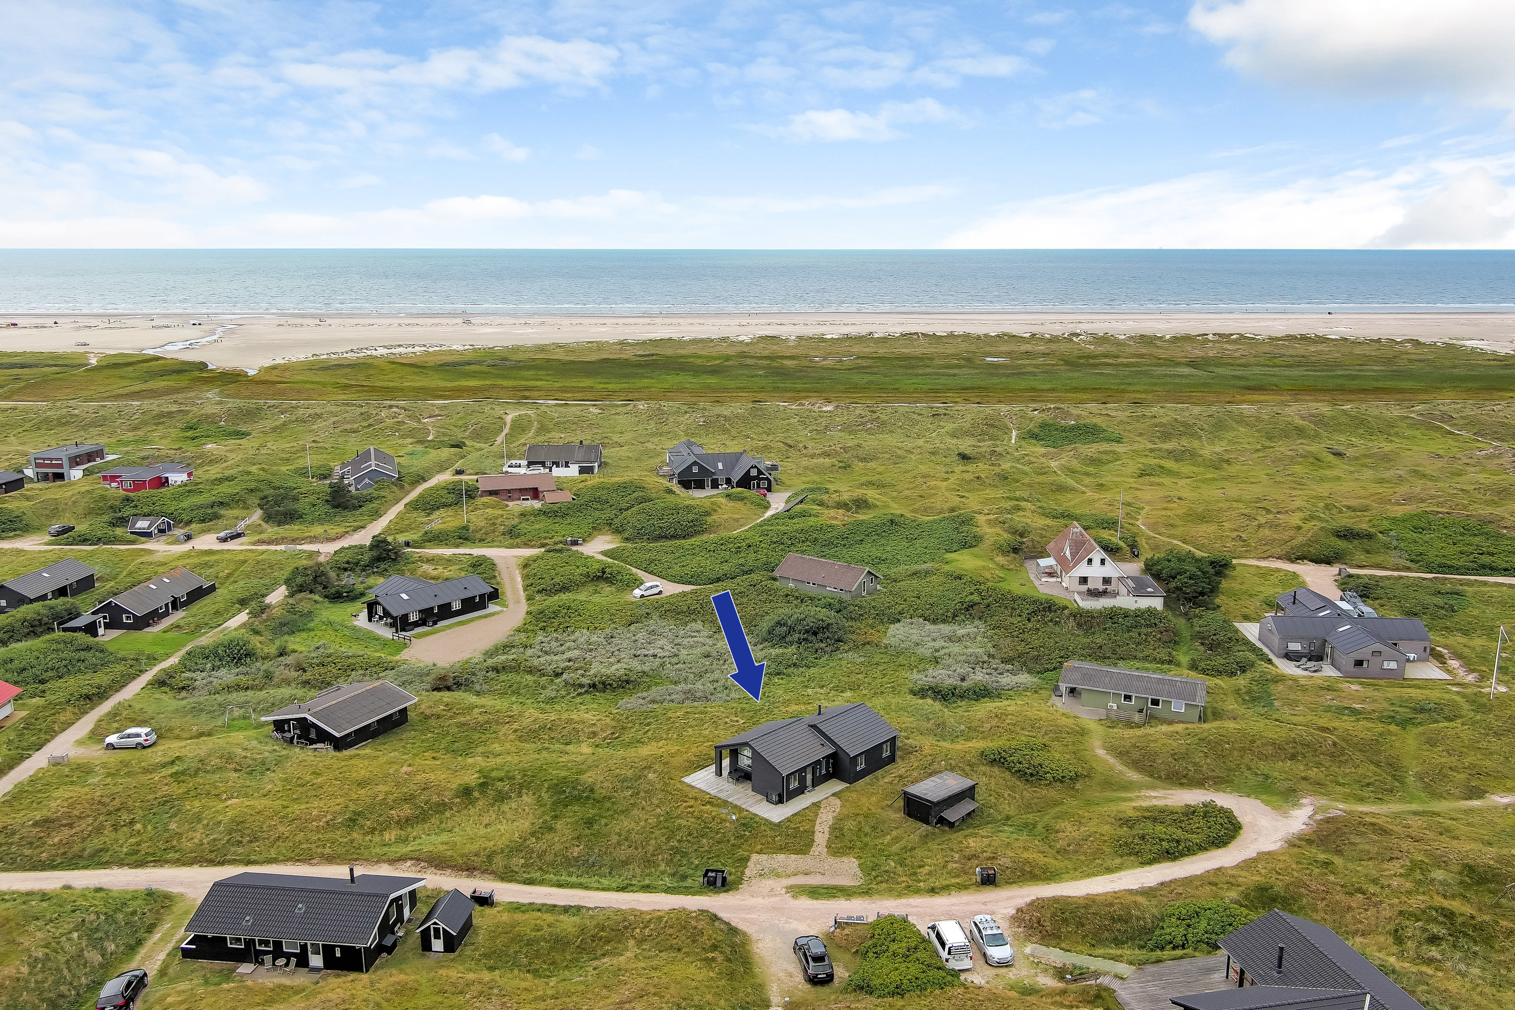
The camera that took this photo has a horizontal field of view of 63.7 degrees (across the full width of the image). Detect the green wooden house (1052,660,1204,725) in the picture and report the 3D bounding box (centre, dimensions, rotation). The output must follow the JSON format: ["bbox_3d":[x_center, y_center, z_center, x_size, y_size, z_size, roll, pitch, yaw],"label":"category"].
[{"bbox_3d":[39.400,19.020,127.510,14.400,3.300,7.700,5,13,22],"label":"green wooden house"}]

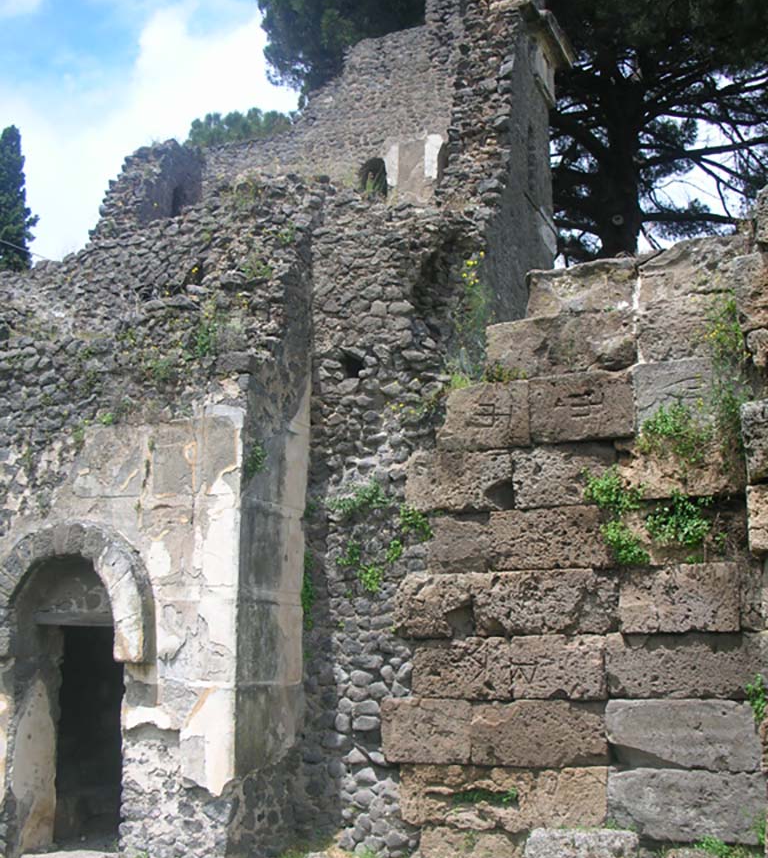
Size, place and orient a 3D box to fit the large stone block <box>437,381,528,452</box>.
[{"bbox_3d":[0.897,-0.059,8.843,0.751,0.535,0.450,-4,-13,16],"label":"large stone block"}]

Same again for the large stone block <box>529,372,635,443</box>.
[{"bbox_3d":[1.967,-0.145,10.037,1.000,0.673,0.550,-5,-15,20],"label":"large stone block"}]

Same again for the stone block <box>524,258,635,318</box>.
[{"bbox_3d":[2.023,-1.287,10.304,1.070,0.567,0.550,-5,-15,20],"label":"stone block"}]

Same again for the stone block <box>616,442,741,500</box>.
[{"bbox_3d":[2.653,0.416,9.263,1.048,0.523,0.500,-5,-15,18],"label":"stone block"}]

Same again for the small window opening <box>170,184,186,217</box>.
[{"bbox_3d":[-3.334,-3.708,16.800,0.300,0.620,0.420,-5,-15,19],"label":"small window opening"}]

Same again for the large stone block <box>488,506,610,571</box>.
[{"bbox_3d":[1.554,1.041,9.485,1.083,0.565,0.500,-5,-15,18],"label":"large stone block"}]

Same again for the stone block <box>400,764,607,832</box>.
[{"bbox_3d":[1.102,3.213,9.094,1.796,0.519,0.500,-5,-15,18],"label":"stone block"}]

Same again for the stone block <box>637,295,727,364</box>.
[{"bbox_3d":[2.779,-0.832,9.533,0.825,0.612,0.500,-5,-15,18],"label":"stone block"}]

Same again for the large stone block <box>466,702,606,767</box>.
[{"bbox_3d":[1.256,2.397,8.207,1.051,0.490,0.450,-4,-13,16],"label":"large stone block"}]

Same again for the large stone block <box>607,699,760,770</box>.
[{"bbox_3d":[2.642,2.669,9.068,1.278,0.581,0.550,-5,-15,20],"label":"large stone block"}]

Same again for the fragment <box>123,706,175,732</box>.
[{"bbox_3d":[-1.887,2.345,8.391,0.461,0.187,0.050,-5,-13,18],"label":"fragment"}]

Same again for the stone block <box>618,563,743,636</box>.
[{"bbox_3d":[2.696,1.550,9.330,1.033,0.590,0.550,-5,-15,20],"label":"stone block"}]

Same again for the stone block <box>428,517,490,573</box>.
[{"bbox_3d":[0.813,1.158,10.151,0.627,0.556,0.550,-5,-15,20],"label":"stone block"}]

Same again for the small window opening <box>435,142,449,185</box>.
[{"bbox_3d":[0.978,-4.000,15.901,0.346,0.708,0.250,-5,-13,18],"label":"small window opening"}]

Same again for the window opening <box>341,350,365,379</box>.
[{"bbox_3d":[-0.276,-0.618,10.507,0.257,0.316,0.250,-5,-15,18],"label":"window opening"}]

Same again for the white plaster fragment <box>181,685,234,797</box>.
[{"bbox_3d":[-1.380,2.470,8.189,0.485,0.818,0.050,-5,-13,18],"label":"white plaster fragment"}]

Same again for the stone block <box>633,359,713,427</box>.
[{"bbox_3d":[2.756,-0.254,9.762,0.694,0.665,0.550,-5,-15,20],"label":"stone block"}]

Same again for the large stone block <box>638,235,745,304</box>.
[{"bbox_3d":[2.982,-1.415,9.968,0.960,0.638,0.550,-5,-15,20],"label":"large stone block"}]

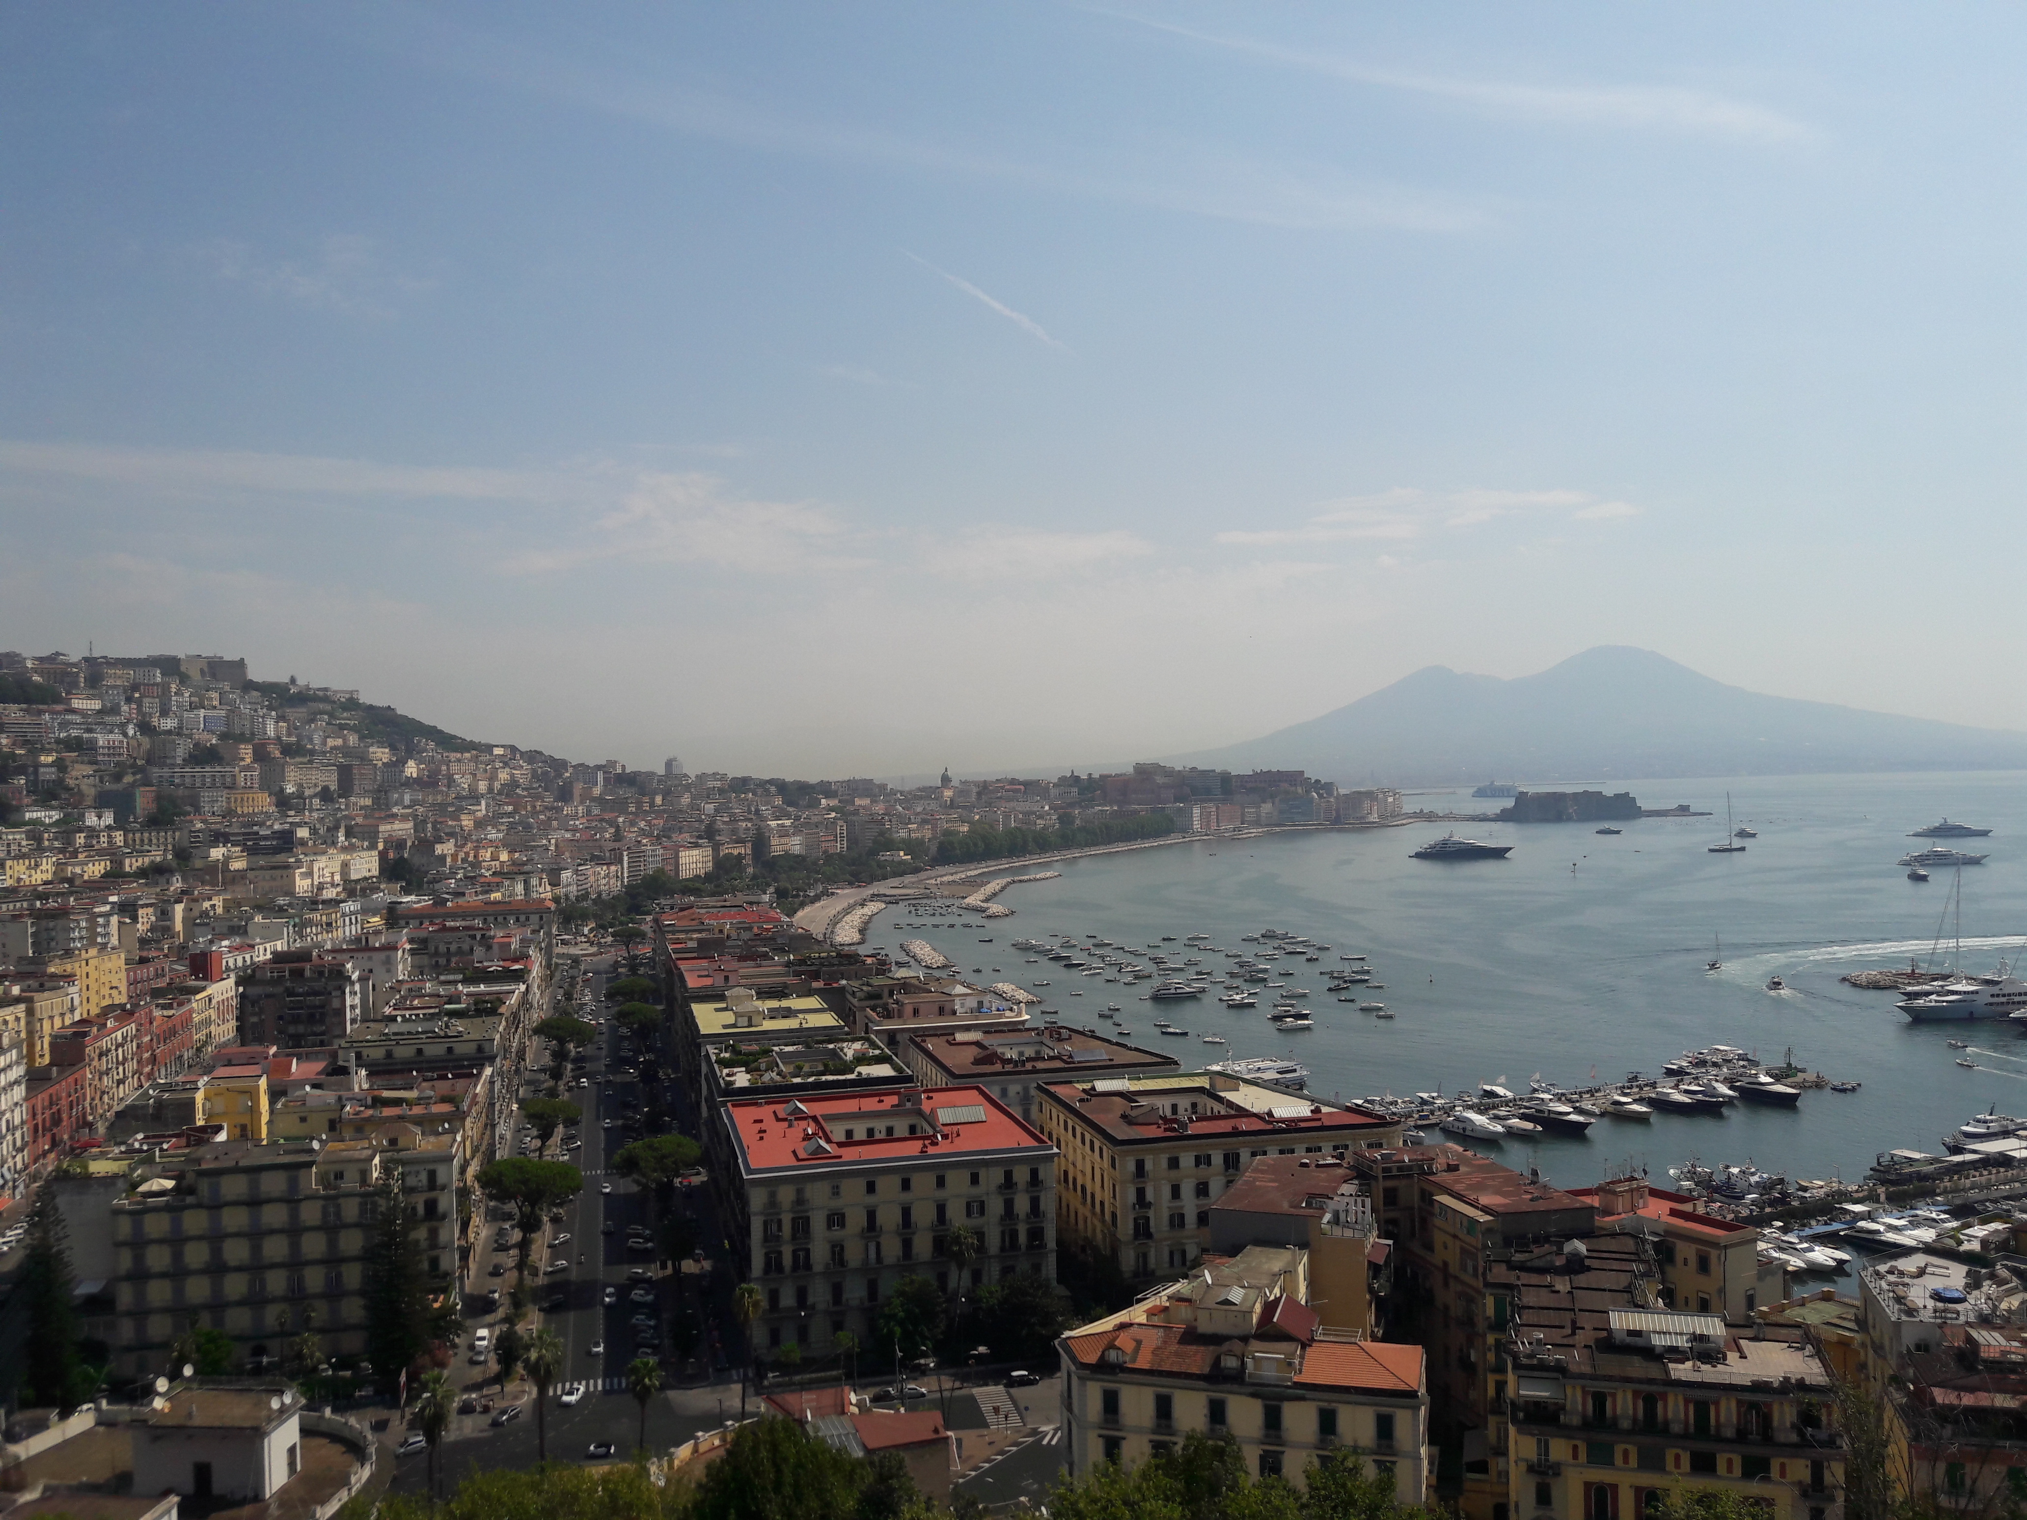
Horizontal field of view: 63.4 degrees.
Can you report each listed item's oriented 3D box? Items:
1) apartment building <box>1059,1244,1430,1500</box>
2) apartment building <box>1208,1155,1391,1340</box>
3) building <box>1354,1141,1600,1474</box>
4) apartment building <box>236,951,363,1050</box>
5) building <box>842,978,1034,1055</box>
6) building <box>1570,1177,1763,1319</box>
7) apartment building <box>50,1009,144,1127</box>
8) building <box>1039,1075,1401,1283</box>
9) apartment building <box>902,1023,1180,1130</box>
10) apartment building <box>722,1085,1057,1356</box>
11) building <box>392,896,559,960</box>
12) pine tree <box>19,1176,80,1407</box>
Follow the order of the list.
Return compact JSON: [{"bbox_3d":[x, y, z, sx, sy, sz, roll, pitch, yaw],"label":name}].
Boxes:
[{"bbox_3d":[24.330,66.340,166.690,34.440,27.000,41.290,-1,0,14],"label":"apartment building"},{"bbox_3d":[37.450,66.980,211.700,19.500,26.000,30.200,-1,0,15],"label":"apartment building"},{"bbox_3d":[55.850,65.450,204.890,15.400,28.500,33.800,-1,0,-15],"label":"building"},{"bbox_3d":[-183.410,67.190,425.700,27.500,34.000,21.000,-1,0,-12],"label":"apartment building"},{"bbox_3d":[-17.450,66.730,368.040,34.750,30.000,51.040,-1,0,-13],"label":"building"},{"bbox_3d":[78.390,66.140,199.820,18.570,26.500,24.650,0,0,-35],"label":"building"},{"bbox_3d":[-213.040,72.240,377.570,10.000,24.000,36.000,-1,0,-11],"label":"apartment building"},{"bbox_3d":[32.230,67.400,264.340,46.100,26.000,48.700,-1,0,-13],"label":"building"},{"bbox_3d":[2.580,68.120,316.200,43.200,26.000,51.000,-1,0,-13],"label":"apartment building"},{"bbox_3d":[-20.400,68.070,250.510,43.800,25.800,47.300,-1,0,-14],"label":"apartment building"},{"bbox_3d":[-227.390,73.290,689.520,61.000,26.500,22.000,-1,0,-20],"label":"building"},{"bbox_3d":[-121.960,67.740,206.850,6.600,28.400,6.600,0,0,-31],"label":"pine tree"}]

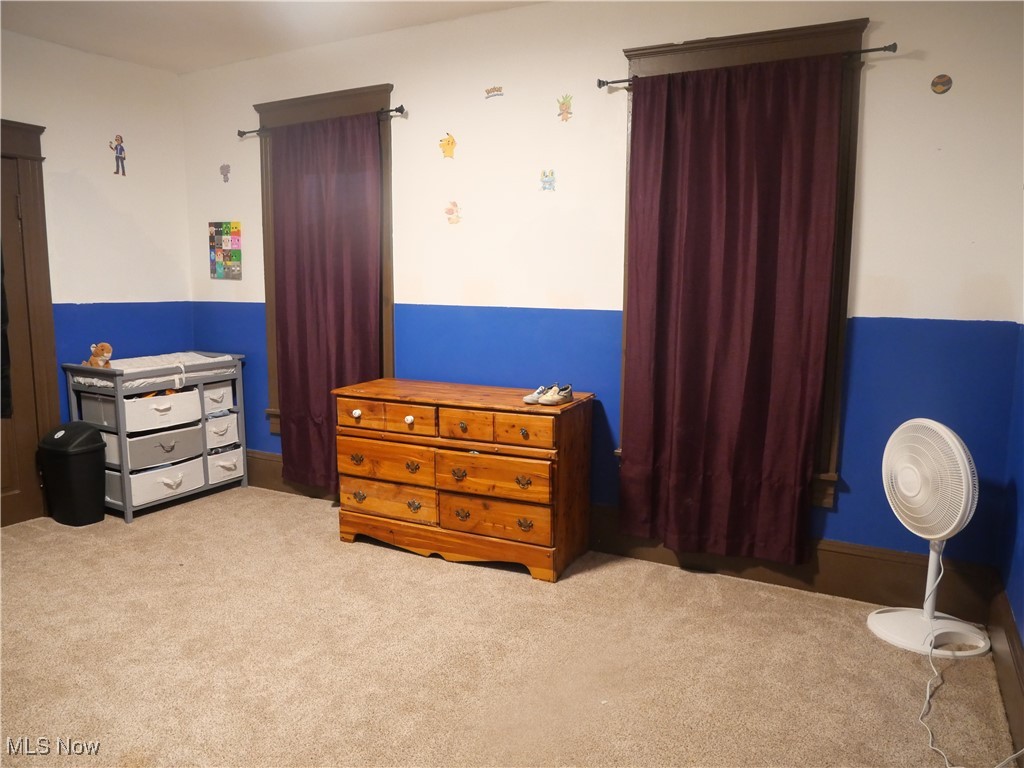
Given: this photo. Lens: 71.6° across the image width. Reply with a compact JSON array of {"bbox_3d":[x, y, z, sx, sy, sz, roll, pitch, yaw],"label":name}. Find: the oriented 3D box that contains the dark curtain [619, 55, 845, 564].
[{"bbox_3d":[0.908,-0.289,3.126,0.860,2.090,0.095,4,9,27],"label":"dark curtain"}]

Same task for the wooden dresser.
[{"bbox_3d":[-0.258,0.445,3.617,1.255,0.800,0.505,4,8,24],"label":"wooden dresser"}]

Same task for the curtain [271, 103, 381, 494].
[{"bbox_3d":[-1.076,-0.434,4.156,0.785,2.130,0.095,4,9,27],"label":"curtain"}]

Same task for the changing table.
[{"bbox_3d":[-2.151,0.292,4.403,0.510,0.865,0.875,4,9,27],"label":"changing table"}]

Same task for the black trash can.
[{"bbox_3d":[-2.467,0.502,4.013,0.310,0.550,0.225,4,9,27],"label":"black trash can"}]

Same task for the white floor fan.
[{"bbox_3d":[1.623,0.551,2.714,0.425,0.860,0.455,-1,8,-7],"label":"white floor fan"}]

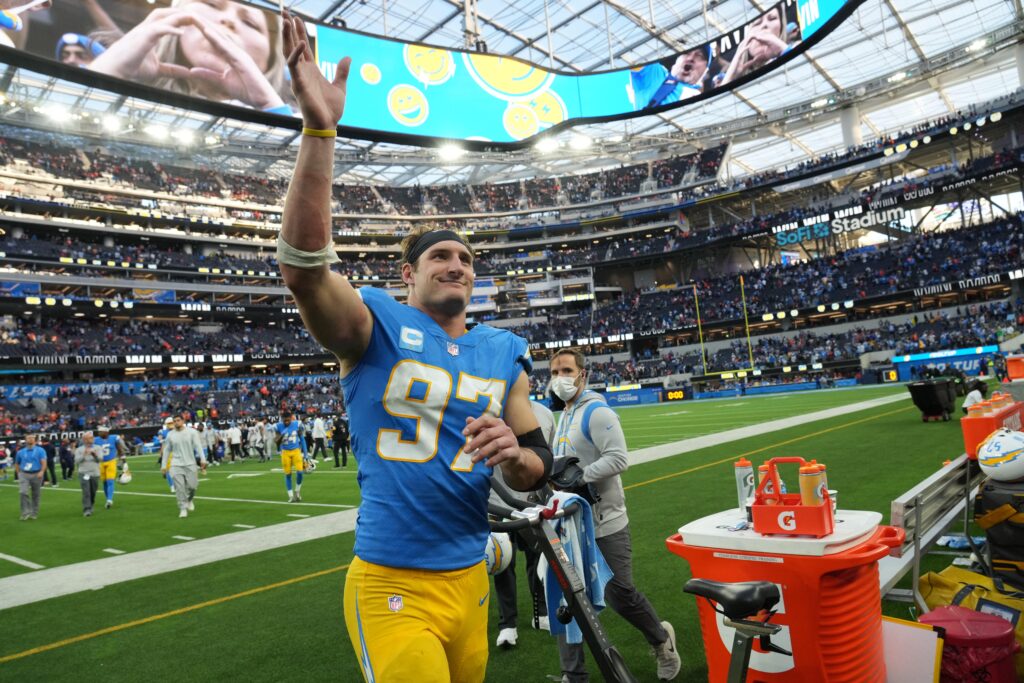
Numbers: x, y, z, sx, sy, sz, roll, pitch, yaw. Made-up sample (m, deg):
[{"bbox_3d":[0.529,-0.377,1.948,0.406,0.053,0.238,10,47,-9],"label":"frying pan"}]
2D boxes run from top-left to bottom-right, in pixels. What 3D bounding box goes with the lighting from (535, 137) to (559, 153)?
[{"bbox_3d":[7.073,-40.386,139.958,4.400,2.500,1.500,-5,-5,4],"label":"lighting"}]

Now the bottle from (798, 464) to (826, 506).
[{"bbox_3d":[1.134,0.586,2.560,0.084,0.263,0.084,-1,-6,-37],"label":"bottle"}]

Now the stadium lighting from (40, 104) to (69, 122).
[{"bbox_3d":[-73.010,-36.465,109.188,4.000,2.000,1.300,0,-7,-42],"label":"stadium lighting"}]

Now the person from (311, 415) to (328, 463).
[{"bbox_3d":[-7.246,3.640,25.716,0.720,1.760,0.550,-3,-5,-15],"label":"person"}]

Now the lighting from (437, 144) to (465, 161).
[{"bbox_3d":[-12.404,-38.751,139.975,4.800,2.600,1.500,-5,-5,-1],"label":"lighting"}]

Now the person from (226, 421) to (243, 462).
[{"bbox_3d":[-12.308,4.460,30.286,0.620,1.800,0.500,0,-7,-45],"label":"person"}]

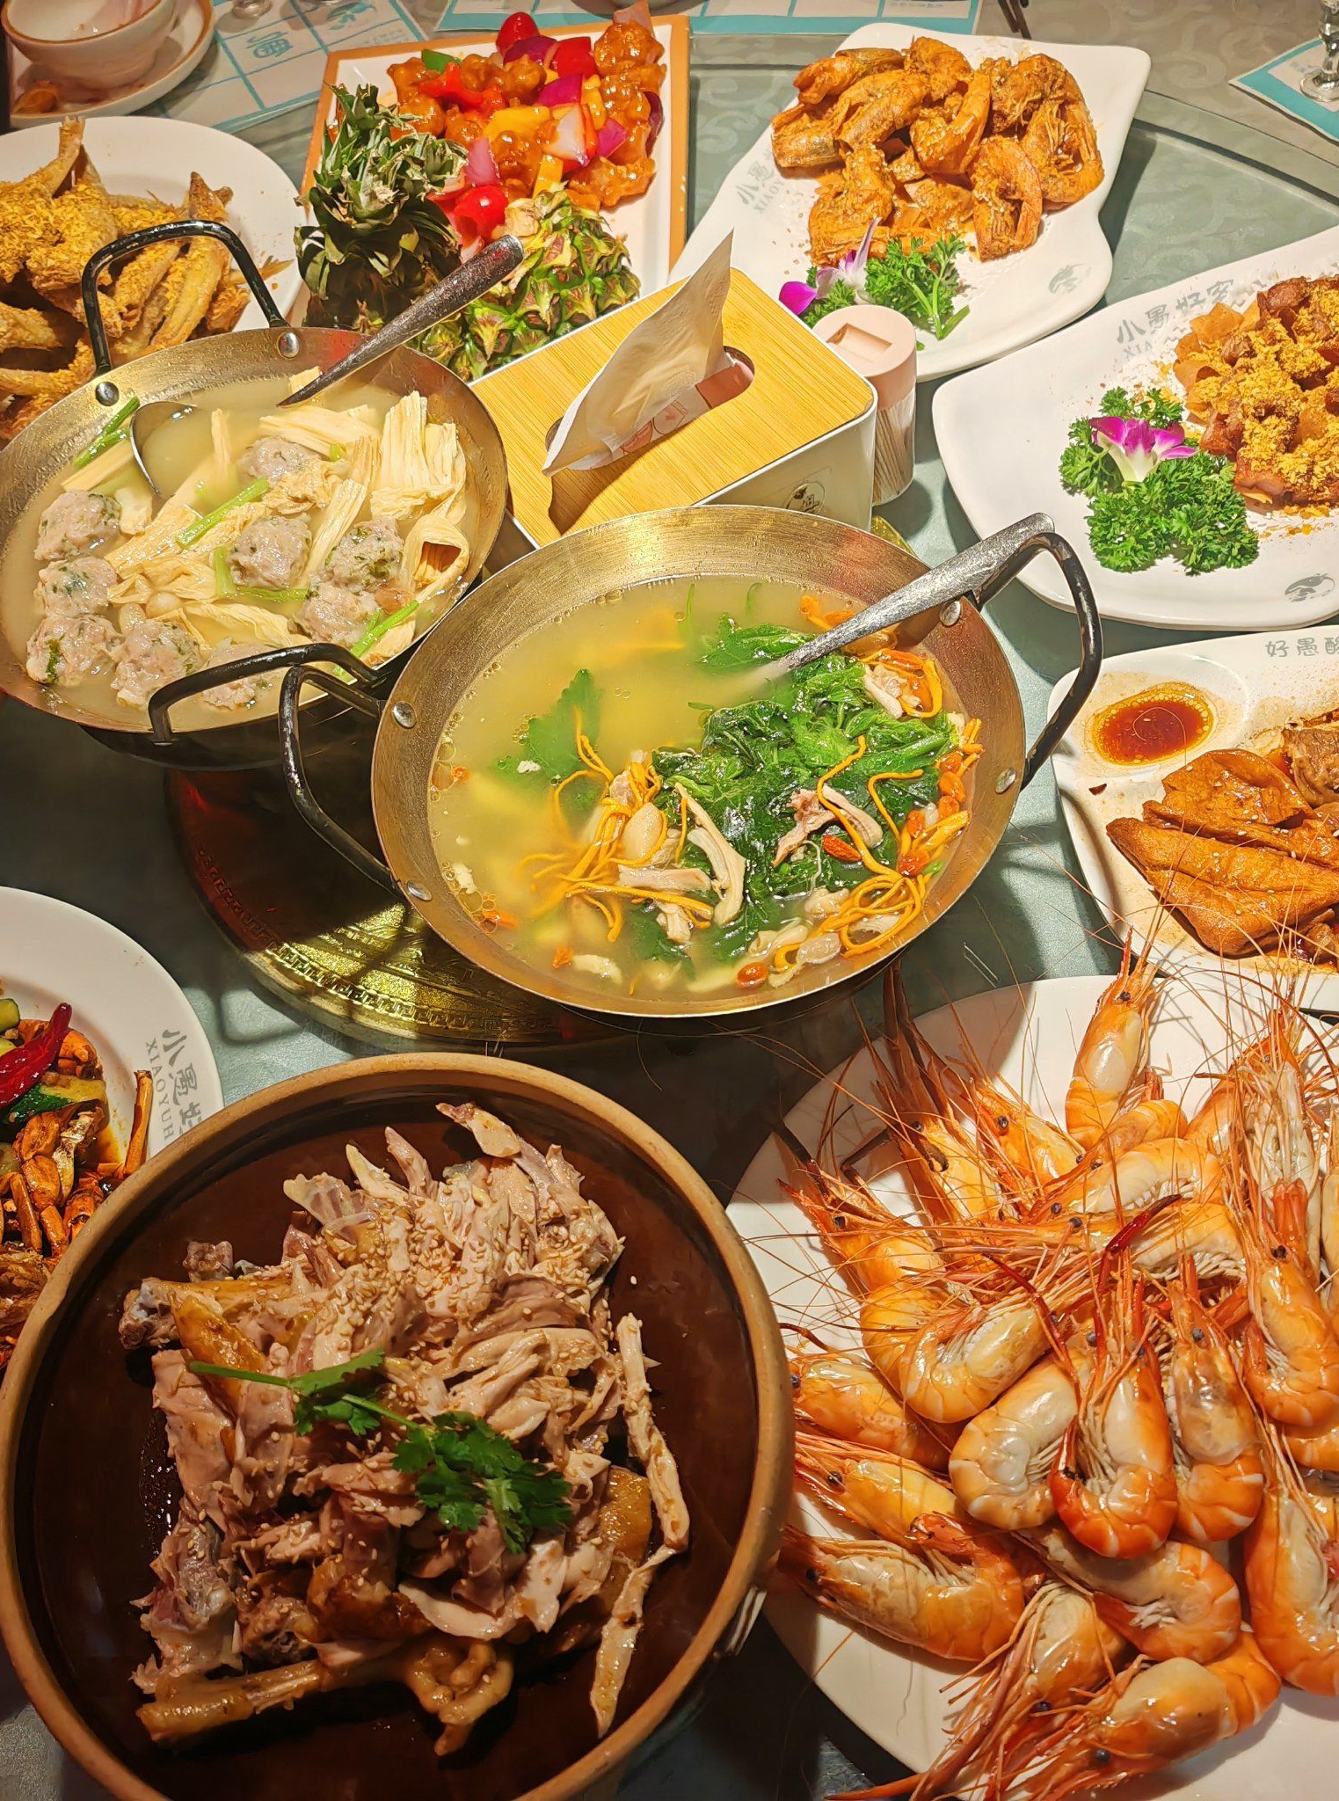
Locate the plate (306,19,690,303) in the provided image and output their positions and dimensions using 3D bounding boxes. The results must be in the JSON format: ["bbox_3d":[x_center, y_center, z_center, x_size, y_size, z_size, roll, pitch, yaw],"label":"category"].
[{"bbox_3d":[-0.104,-0.400,1.095,0.230,0.026,0.323,-3,56,7],"label":"plate"}]

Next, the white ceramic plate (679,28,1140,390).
[{"bbox_3d":[0.141,-0.379,1.039,0.226,0.032,0.309,14,60,18],"label":"white ceramic plate"}]

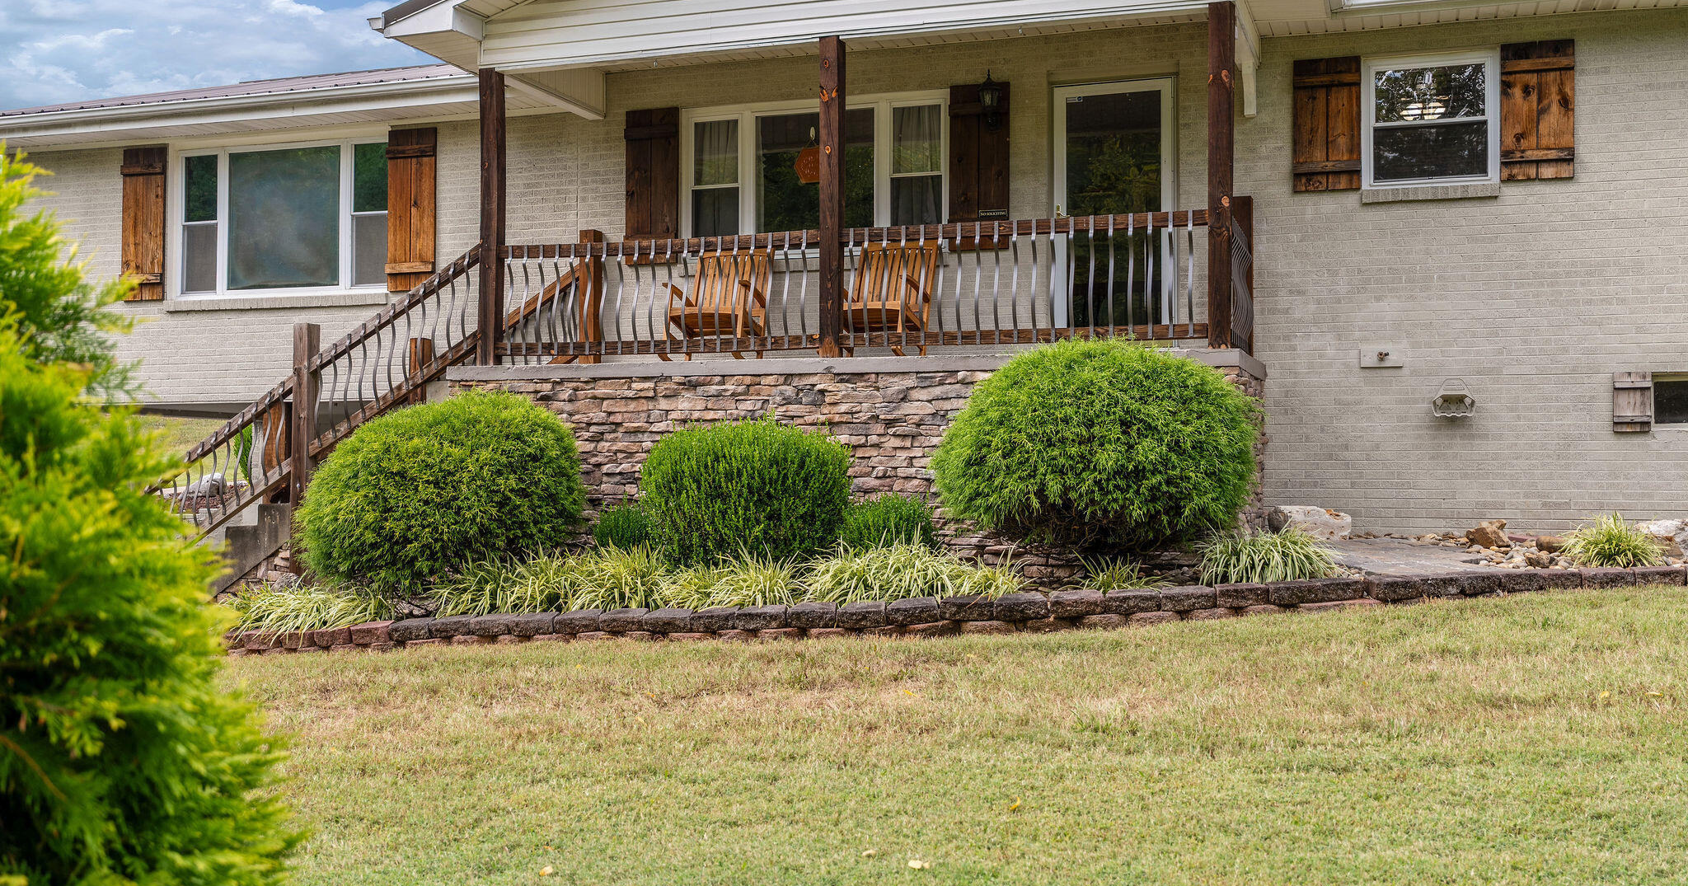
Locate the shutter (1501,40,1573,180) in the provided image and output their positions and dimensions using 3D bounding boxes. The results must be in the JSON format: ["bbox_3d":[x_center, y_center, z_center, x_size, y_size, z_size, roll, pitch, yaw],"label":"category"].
[{"bbox_3d":[4.830,-2.313,11.421,0.472,0.968,0.050,0,-1,19],"label":"shutter"}]

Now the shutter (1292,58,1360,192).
[{"bbox_3d":[3.499,-2.304,11.882,0.465,0.967,0.050,0,-1,19],"label":"shutter"}]

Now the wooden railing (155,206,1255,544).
[{"bbox_3d":[-1.272,-0.287,12.523,8.532,2.375,1.779,0,-1,19],"label":"wooden railing"}]

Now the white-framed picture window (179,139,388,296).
[{"bbox_3d":[-5.090,-2.026,14.907,2.347,1.392,0.120,0,-1,19],"label":"white-framed picture window"}]

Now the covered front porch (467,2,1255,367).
[{"bbox_3d":[0.139,-1.664,12.106,5.544,2.227,1.799,0,-1,19],"label":"covered front porch"}]

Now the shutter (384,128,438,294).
[{"bbox_3d":[-3.796,-2.048,14.401,0.468,1.417,0.050,0,-1,19],"label":"shutter"}]

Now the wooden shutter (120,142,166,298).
[{"bbox_3d":[-6.559,-2.043,15.358,0.468,1.427,0.050,0,-1,19],"label":"wooden shutter"}]

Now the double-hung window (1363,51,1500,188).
[{"bbox_3d":[4.180,-2.300,11.699,0.926,0.953,0.110,0,-1,19],"label":"double-hung window"}]

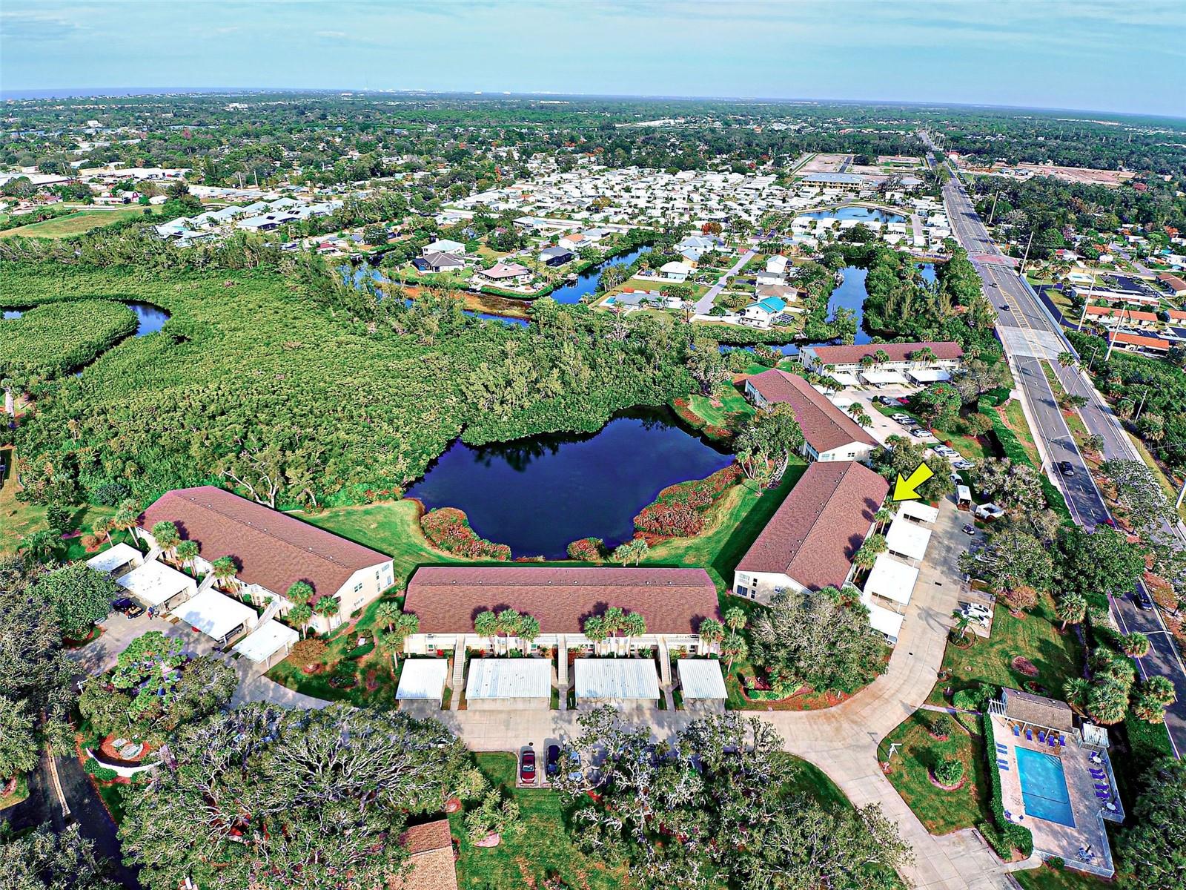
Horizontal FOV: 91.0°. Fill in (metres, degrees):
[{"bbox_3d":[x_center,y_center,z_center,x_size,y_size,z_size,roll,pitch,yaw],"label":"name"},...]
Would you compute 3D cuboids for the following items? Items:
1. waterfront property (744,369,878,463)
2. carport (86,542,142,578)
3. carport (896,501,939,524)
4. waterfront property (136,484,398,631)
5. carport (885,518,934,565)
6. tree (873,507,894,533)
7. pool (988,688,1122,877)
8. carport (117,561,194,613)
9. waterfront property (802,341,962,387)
[{"bbox_3d":[66.267,-10.591,178.769,18.000,8.205,52.255,-3,28,-7],"label":"waterfront property"},{"bbox_3d":[-94.106,23.136,115.469,6.990,2.634,6.584,14,31,22],"label":"carport"},{"bbox_3d":[72.382,15.682,130.232,7.300,2.550,6.100,20,36,28],"label":"carport"},{"bbox_3d":[-66.464,20.076,116.365,53.267,8.205,16.616,15,31,23],"label":"waterfront property"},{"bbox_3d":[67.540,21.150,125.515,7.192,2.634,12.966,20,33,31],"label":"carport"},{"bbox_3d":[64.204,17.353,128.306,3.849,6.564,3.849,1,28,0],"label":"tree"},{"bbox_3d":[64.662,45.471,80.001,13.200,3.300,22.000,12,32,17],"label":"pool"},{"bbox_3d":[-80.197,26.192,107.887,12.700,2.550,6.770,15,34,22],"label":"carport"},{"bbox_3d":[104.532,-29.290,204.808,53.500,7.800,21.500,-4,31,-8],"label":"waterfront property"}]

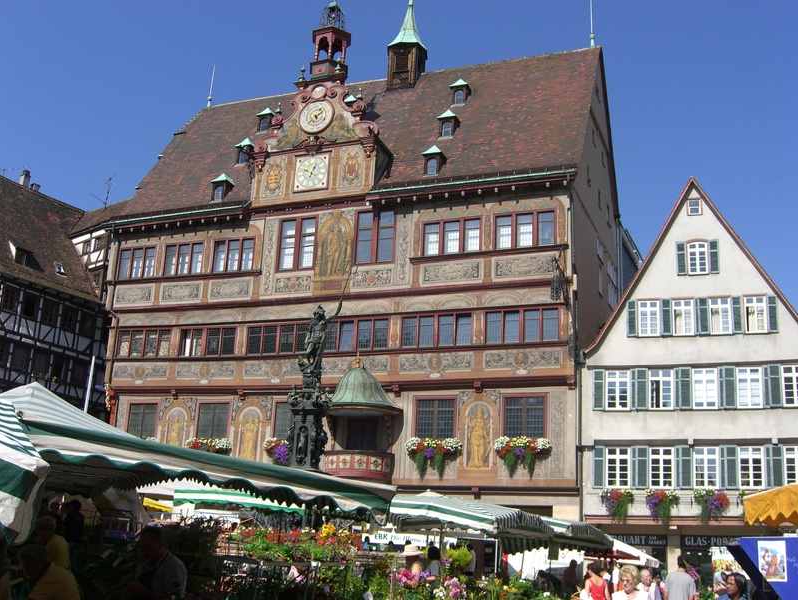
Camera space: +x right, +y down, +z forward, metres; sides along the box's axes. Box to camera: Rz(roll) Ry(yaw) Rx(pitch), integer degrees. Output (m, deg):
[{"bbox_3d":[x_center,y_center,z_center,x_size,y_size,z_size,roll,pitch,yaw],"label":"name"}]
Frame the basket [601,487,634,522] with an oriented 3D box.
[{"bbox_3d":[7.886,7.381,31.707,1.190,1.062,0.500,-3,-17,21],"label":"basket"}]

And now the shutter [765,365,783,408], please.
[{"bbox_3d":[13.323,3.063,31.126,0.459,1.558,0.070,-3,-17,21],"label":"shutter"}]

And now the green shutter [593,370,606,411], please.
[{"bbox_3d":[7.480,3.372,32.797,0.446,1.550,0.080,-4,-18,24],"label":"green shutter"}]

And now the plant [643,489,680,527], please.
[{"bbox_3d":[9.341,7.355,31.141,1.081,1.252,0.500,-3,-17,21],"label":"plant"}]

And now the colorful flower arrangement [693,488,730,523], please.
[{"bbox_3d":[10.884,7.156,30.593,1.119,1.092,0.500,-3,-17,21],"label":"colorful flower arrangement"}]

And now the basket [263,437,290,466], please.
[{"bbox_3d":[-4.723,6.389,37.037,2.214,1.339,0.550,-4,-18,23],"label":"basket"}]

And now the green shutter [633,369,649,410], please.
[{"bbox_3d":[8.883,3.278,32.170,0.572,1.557,0.080,-4,-18,24],"label":"green shutter"}]

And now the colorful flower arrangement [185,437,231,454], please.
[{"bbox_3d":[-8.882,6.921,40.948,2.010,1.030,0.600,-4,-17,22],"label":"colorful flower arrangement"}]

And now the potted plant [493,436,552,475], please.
[{"bbox_3d":[4.642,5.864,33.010,2.173,1.454,0.550,-4,-18,23],"label":"potted plant"}]

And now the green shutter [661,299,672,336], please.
[{"bbox_3d":[10.088,0.658,33.123,0.340,1.450,0.070,-3,-17,21],"label":"green shutter"}]

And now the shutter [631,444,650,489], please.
[{"bbox_3d":[8.643,5.976,31.428,0.630,1.557,0.080,-4,-18,24],"label":"shutter"}]

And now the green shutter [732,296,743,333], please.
[{"bbox_3d":[12.160,0.538,31.501,0.382,1.373,0.080,-4,-18,24],"label":"green shutter"}]

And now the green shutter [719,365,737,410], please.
[{"bbox_3d":[11.606,3.076,30.957,0.579,1.517,0.080,-4,-18,24],"label":"green shutter"}]

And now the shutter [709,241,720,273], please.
[{"bbox_3d":[11.887,-1.603,33.091,0.340,1.306,0.070,-3,-17,21],"label":"shutter"}]

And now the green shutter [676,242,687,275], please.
[{"bbox_3d":[10.599,-1.545,32.892,0.423,1.322,0.080,-4,-18,24],"label":"green shutter"}]

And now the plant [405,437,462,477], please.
[{"bbox_3d":[1.441,6.519,36.630,2.203,1.568,0.600,-4,-17,22],"label":"plant"}]

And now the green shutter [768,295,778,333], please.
[{"bbox_3d":[13.530,0.487,31.817,0.340,1.395,0.070,-3,-17,21],"label":"green shutter"}]

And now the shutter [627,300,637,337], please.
[{"bbox_3d":[8.924,0.705,33.567,0.340,1.389,0.070,-3,-17,21],"label":"shutter"}]

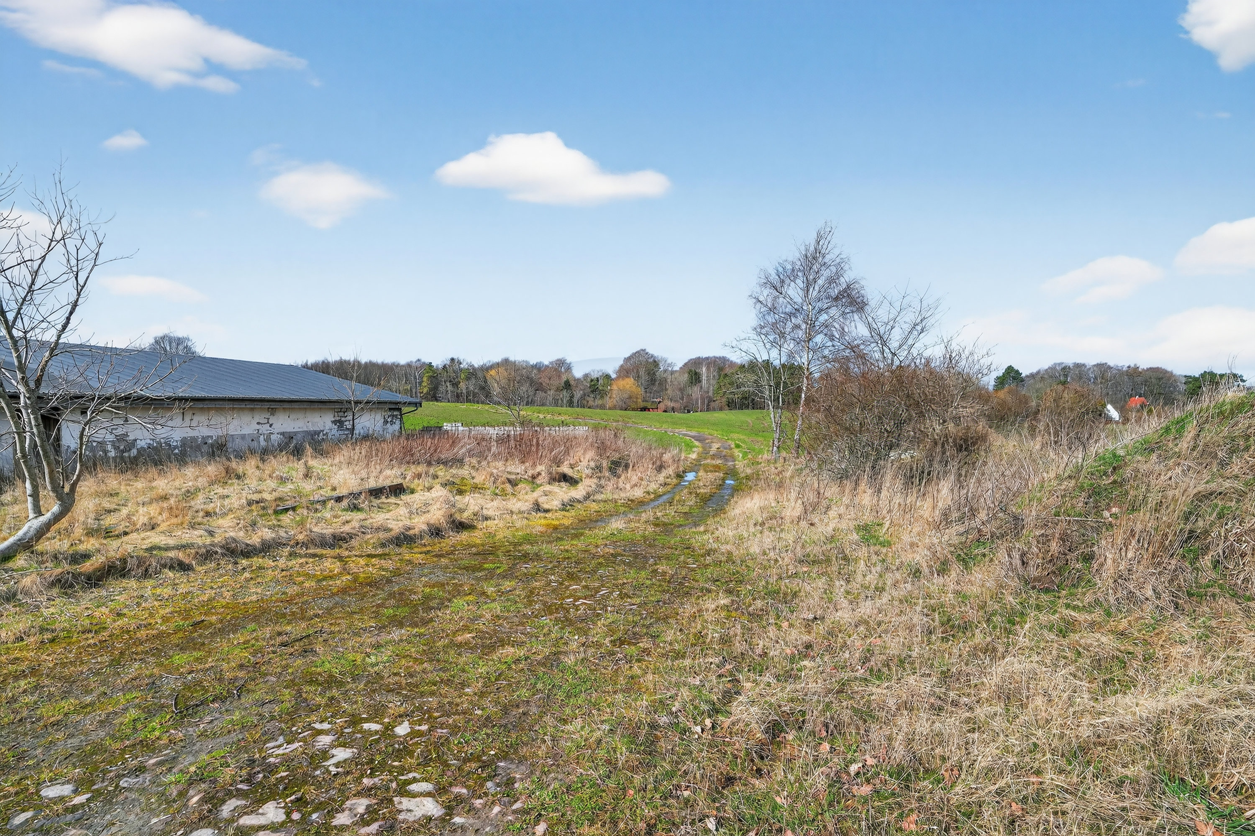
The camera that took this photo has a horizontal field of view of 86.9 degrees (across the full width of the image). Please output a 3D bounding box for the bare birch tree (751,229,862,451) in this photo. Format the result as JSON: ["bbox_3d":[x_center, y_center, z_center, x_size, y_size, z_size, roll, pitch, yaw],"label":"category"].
[{"bbox_3d":[7.671,-3.319,28.000,4.670,9.830,4.600,0,1,0],"label":"bare birch tree"}]

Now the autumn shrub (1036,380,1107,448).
[{"bbox_3d":[23.427,-0.207,35.000,3.810,3.470,3.700,0,1,0],"label":"autumn shrub"}]

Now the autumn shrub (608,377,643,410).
[{"bbox_3d":[-0.429,-5.371,145.000,7.790,7.520,7.500,0,1,0],"label":"autumn shrub"}]

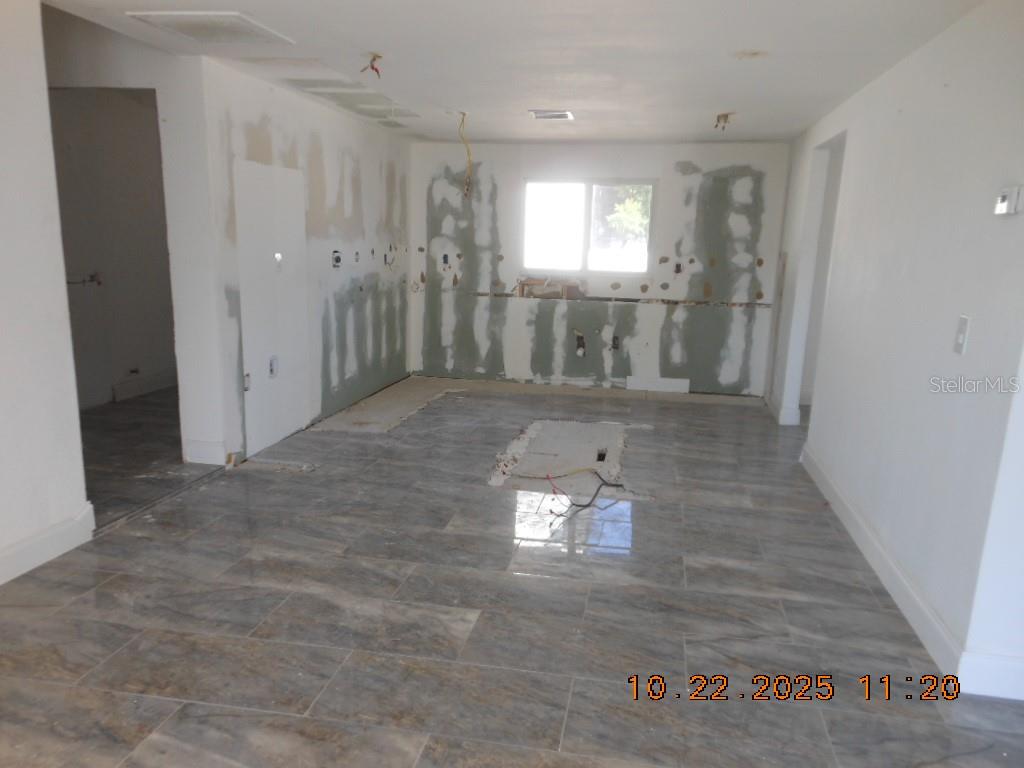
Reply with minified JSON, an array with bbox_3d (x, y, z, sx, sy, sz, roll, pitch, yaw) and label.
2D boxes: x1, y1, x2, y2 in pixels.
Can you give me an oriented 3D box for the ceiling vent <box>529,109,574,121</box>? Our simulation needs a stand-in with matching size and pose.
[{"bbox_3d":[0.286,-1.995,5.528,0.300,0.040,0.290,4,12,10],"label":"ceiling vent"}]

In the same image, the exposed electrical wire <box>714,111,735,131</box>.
[{"bbox_3d":[1.517,-1.866,5.292,0.120,0.110,0.110,4,12,10],"label":"exposed electrical wire"}]

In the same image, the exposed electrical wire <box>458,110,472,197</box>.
[{"bbox_3d":[-0.358,-1.731,5.633,0.090,0.660,0.090,4,12,10],"label":"exposed electrical wire"}]

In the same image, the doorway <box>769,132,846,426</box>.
[{"bbox_3d":[2.213,-0.614,5.361,0.140,2.179,0.990,4,12,10],"label":"doorway"}]

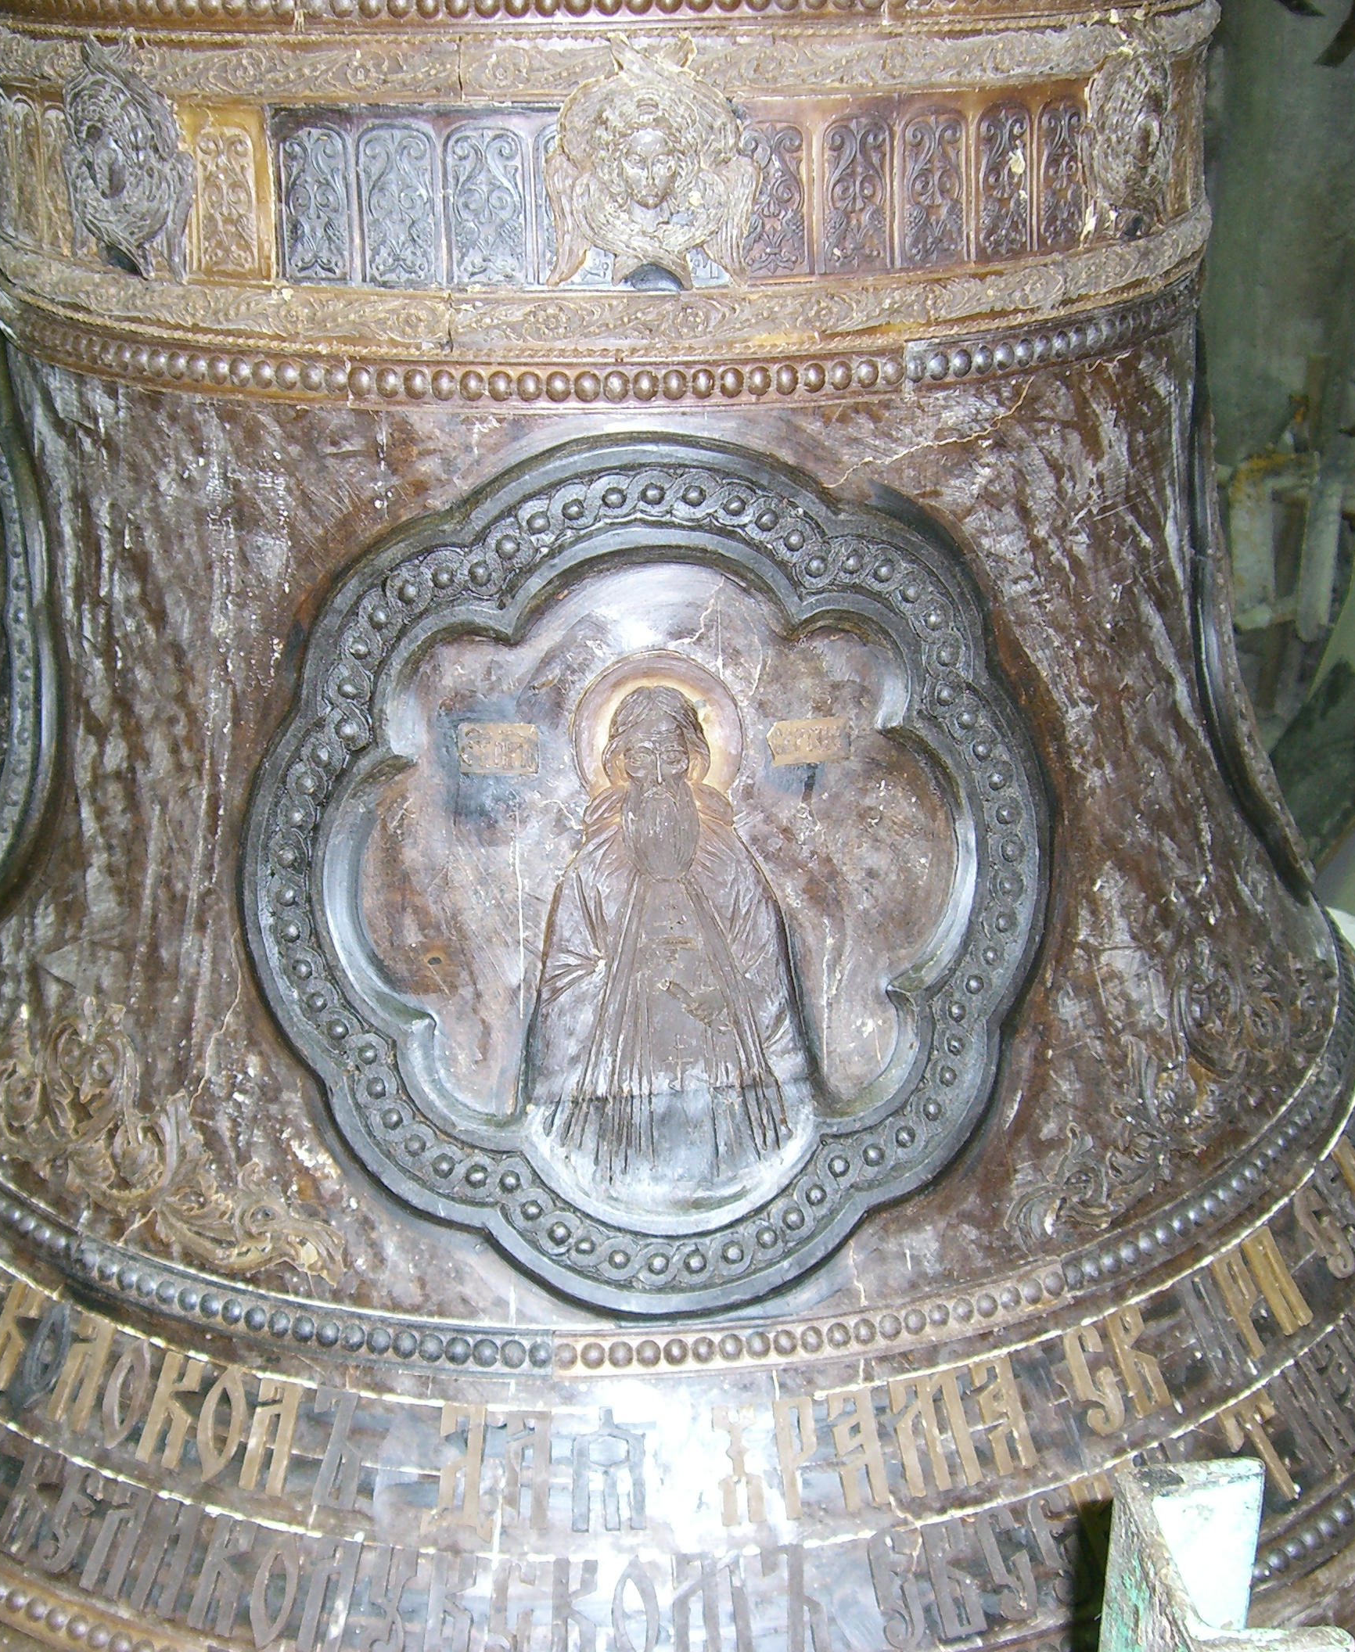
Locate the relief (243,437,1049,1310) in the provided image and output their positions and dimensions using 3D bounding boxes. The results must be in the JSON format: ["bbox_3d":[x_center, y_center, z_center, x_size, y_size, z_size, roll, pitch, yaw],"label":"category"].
[{"bbox_3d":[-0.009,0.024,1.193,0.415,0.430,0.102,-2,11,-4],"label":"relief"}]

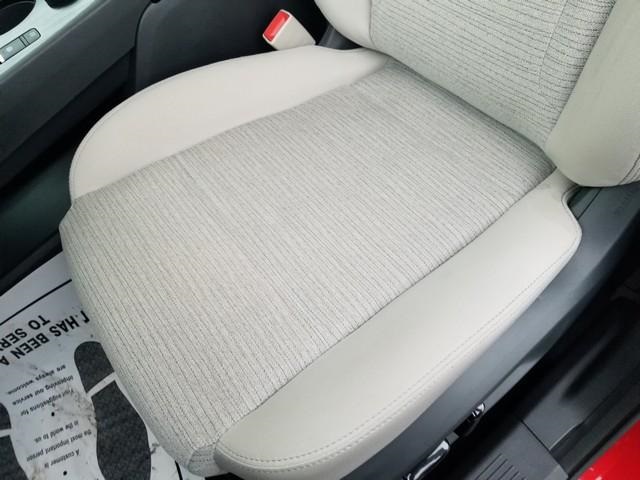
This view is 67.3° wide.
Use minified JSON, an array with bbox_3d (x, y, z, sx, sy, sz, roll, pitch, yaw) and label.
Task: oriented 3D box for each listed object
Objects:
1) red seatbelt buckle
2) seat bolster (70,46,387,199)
[{"bbox_3d":[-0.046,-0.318,0.764,0.049,0.078,0.025,-51,59,11],"label":"red seatbelt buckle"},{"bbox_3d":[-0.116,-0.192,0.679,0.500,0.088,0.122,-32,57,-21],"label":"seat bolster"}]

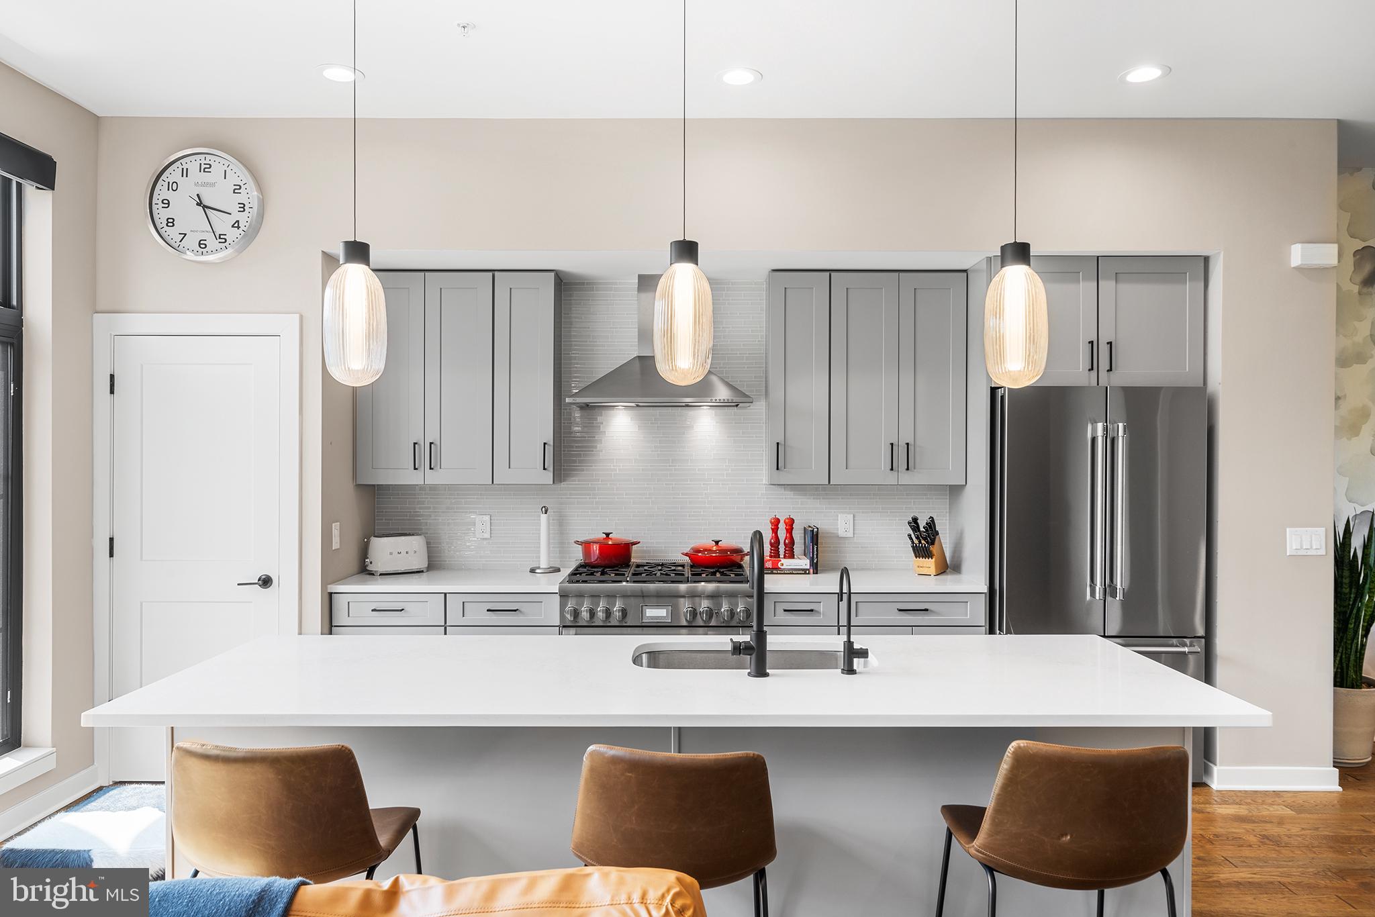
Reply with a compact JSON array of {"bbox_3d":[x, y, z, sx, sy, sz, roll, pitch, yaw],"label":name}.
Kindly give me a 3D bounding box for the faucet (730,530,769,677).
[{"bbox_3d":[0.172,0.400,2.632,0.108,0.390,0.280,0,0,0],"label":"faucet"}]

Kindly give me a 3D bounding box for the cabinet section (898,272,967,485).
[{"bbox_3d":[1.230,-0.402,4.755,0.343,1.067,0.330,0,0,0],"label":"cabinet section"}]

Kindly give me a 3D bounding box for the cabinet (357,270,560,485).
[{"bbox_3d":[-1.157,-0.406,4.765,0.990,1.066,0.345,0,0,0],"label":"cabinet"}]

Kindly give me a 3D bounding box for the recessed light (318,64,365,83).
[{"bbox_3d":[-1.417,-1.567,3.745,0.180,0.025,0.180,0,0,0],"label":"recessed light"}]

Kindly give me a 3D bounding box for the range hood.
[{"bbox_3d":[-0.134,-0.616,4.697,0.911,0.685,0.460,0,0,0],"label":"range hood"}]

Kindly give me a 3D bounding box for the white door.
[{"bbox_3d":[-2.270,0.466,4.267,0.770,2.050,0.050,0,0,0],"label":"white door"}]

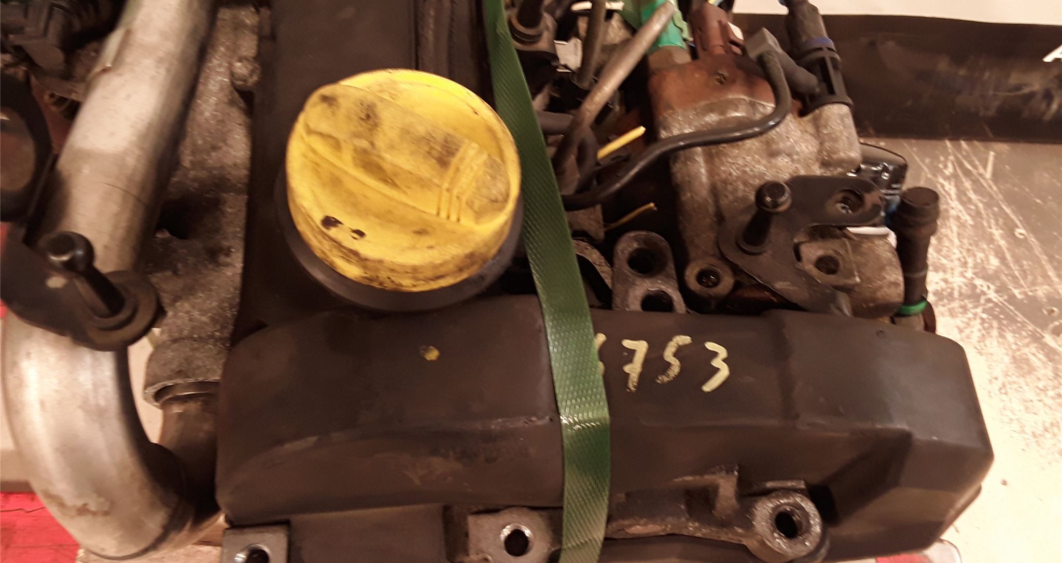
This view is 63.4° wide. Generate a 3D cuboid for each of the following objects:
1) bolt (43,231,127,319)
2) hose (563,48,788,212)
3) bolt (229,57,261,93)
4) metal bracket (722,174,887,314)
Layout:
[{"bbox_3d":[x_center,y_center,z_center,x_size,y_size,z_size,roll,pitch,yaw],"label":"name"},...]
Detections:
[{"bbox_3d":[-0.142,-0.002,0.275,0.013,0.036,0.013,1,58,0],"label":"bolt"},{"bbox_3d":[0.052,-0.059,0.335,0.090,0.032,0.066,1,58,0],"label":"hose"},{"bbox_3d":[-0.130,-0.094,0.390,0.014,0.009,0.014,1,58,0],"label":"bolt"},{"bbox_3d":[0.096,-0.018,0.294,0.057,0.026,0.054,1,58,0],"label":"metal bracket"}]

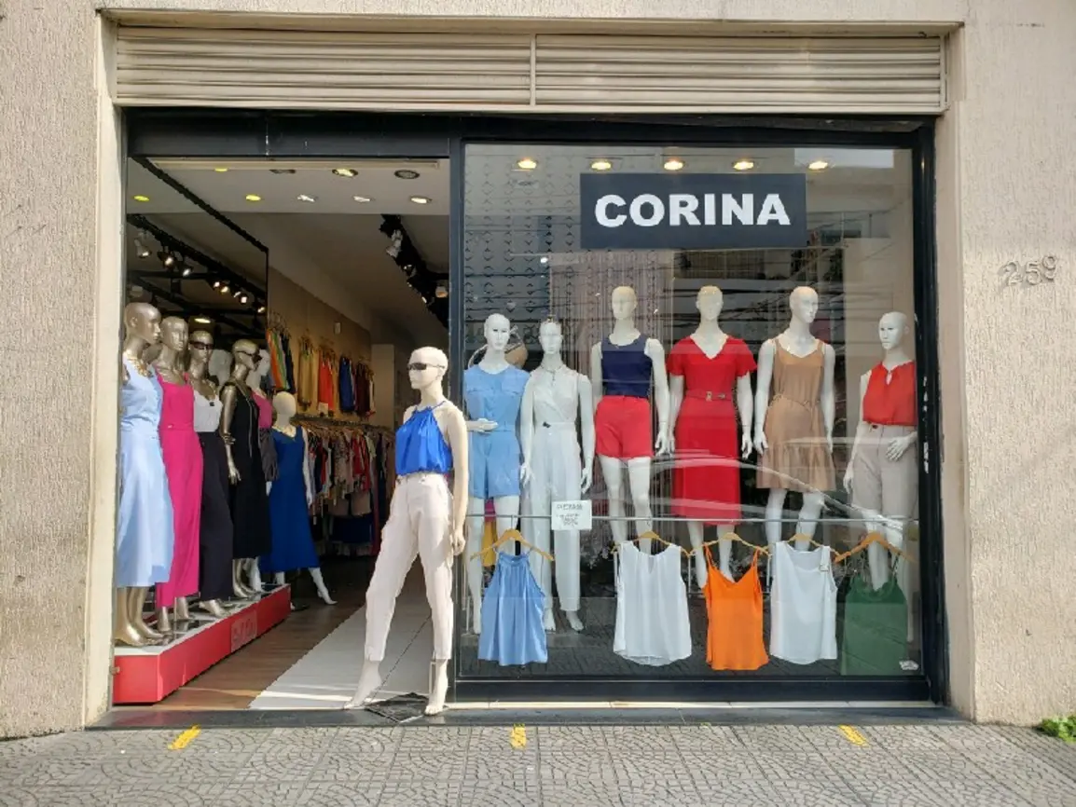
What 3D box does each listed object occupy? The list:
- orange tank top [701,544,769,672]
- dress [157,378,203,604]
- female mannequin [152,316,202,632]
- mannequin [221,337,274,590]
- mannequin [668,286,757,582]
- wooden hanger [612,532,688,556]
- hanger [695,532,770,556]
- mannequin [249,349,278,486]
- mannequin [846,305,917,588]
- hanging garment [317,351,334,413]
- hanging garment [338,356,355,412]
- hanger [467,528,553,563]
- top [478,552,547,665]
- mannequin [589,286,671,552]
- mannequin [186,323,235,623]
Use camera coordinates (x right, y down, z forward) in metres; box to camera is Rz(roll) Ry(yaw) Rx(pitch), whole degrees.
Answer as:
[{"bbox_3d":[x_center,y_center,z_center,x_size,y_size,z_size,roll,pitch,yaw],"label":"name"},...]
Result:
[{"bbox_3d":[1.030,1.066,4.210,0.350,0.660,0.080,0,-2,-1],"label":"orange tank top"},{"bbox_3d":[-2.105,0.509,4.722,0.270,1.350,0.340,-1,-3,34],"label":"dress"},{"bbox_3d":[-2.083,0.389,4.719,0.310,1.808,0.380,-2,-4,44],"label":"female mannequin"},{"bbox_3d":[-2.080,0.452,5.715,0.320,1.790,0.400,-1,-3,29],"label":"mannequin"},{"bbox_3d":[1.037,0.190,4.816,0.490,1.800,0.340,-1,-3,9],"label":"mannequin"},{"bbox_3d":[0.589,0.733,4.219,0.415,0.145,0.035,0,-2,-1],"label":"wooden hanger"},{"bbox_3d":[1.011,0.736,4.223,0.410,0.145,0.035,0,-2,-1],"label":"hanger"},{"bbox_3d":[-2.071,0.489,6.033,0.360,1.800,0.440,-2,-4,38],"label":"mannequin"},{"bbox_3d":[1.905,0.397,4.446,0.460,1.815,0.380,-2,-3,28],"label":"mannequin"},{"bbox_3d":[-2.180,-0.206,8.325,0.120,0.634,0.380,0,-3,4],"label":"hanging garment"},{"bbox_3d":[-2.109,-0.210,8.896,0.140,0.610,0.420,0,-2,1],"label":"hanging garment"},{"bbox_3d":[-0.139,0.741,4.211,0.445,0.190,0.035,0,-2,-1],"label":"hanger"},{"bbox_3d":[-0.127,1.054,4.154,0.364,0.583,0.090,0,-3,-1],"label":"top"},{"bbox_3d":[0.553,0.190,4.816,0.450,1.800,0.340,-1,-3,16],"label":"mannequin"},{"bbox_3d":[-2.186,0.426,5.345,0.440,1.830,0.370,2,-4,-42],"label":"mannequin"}]

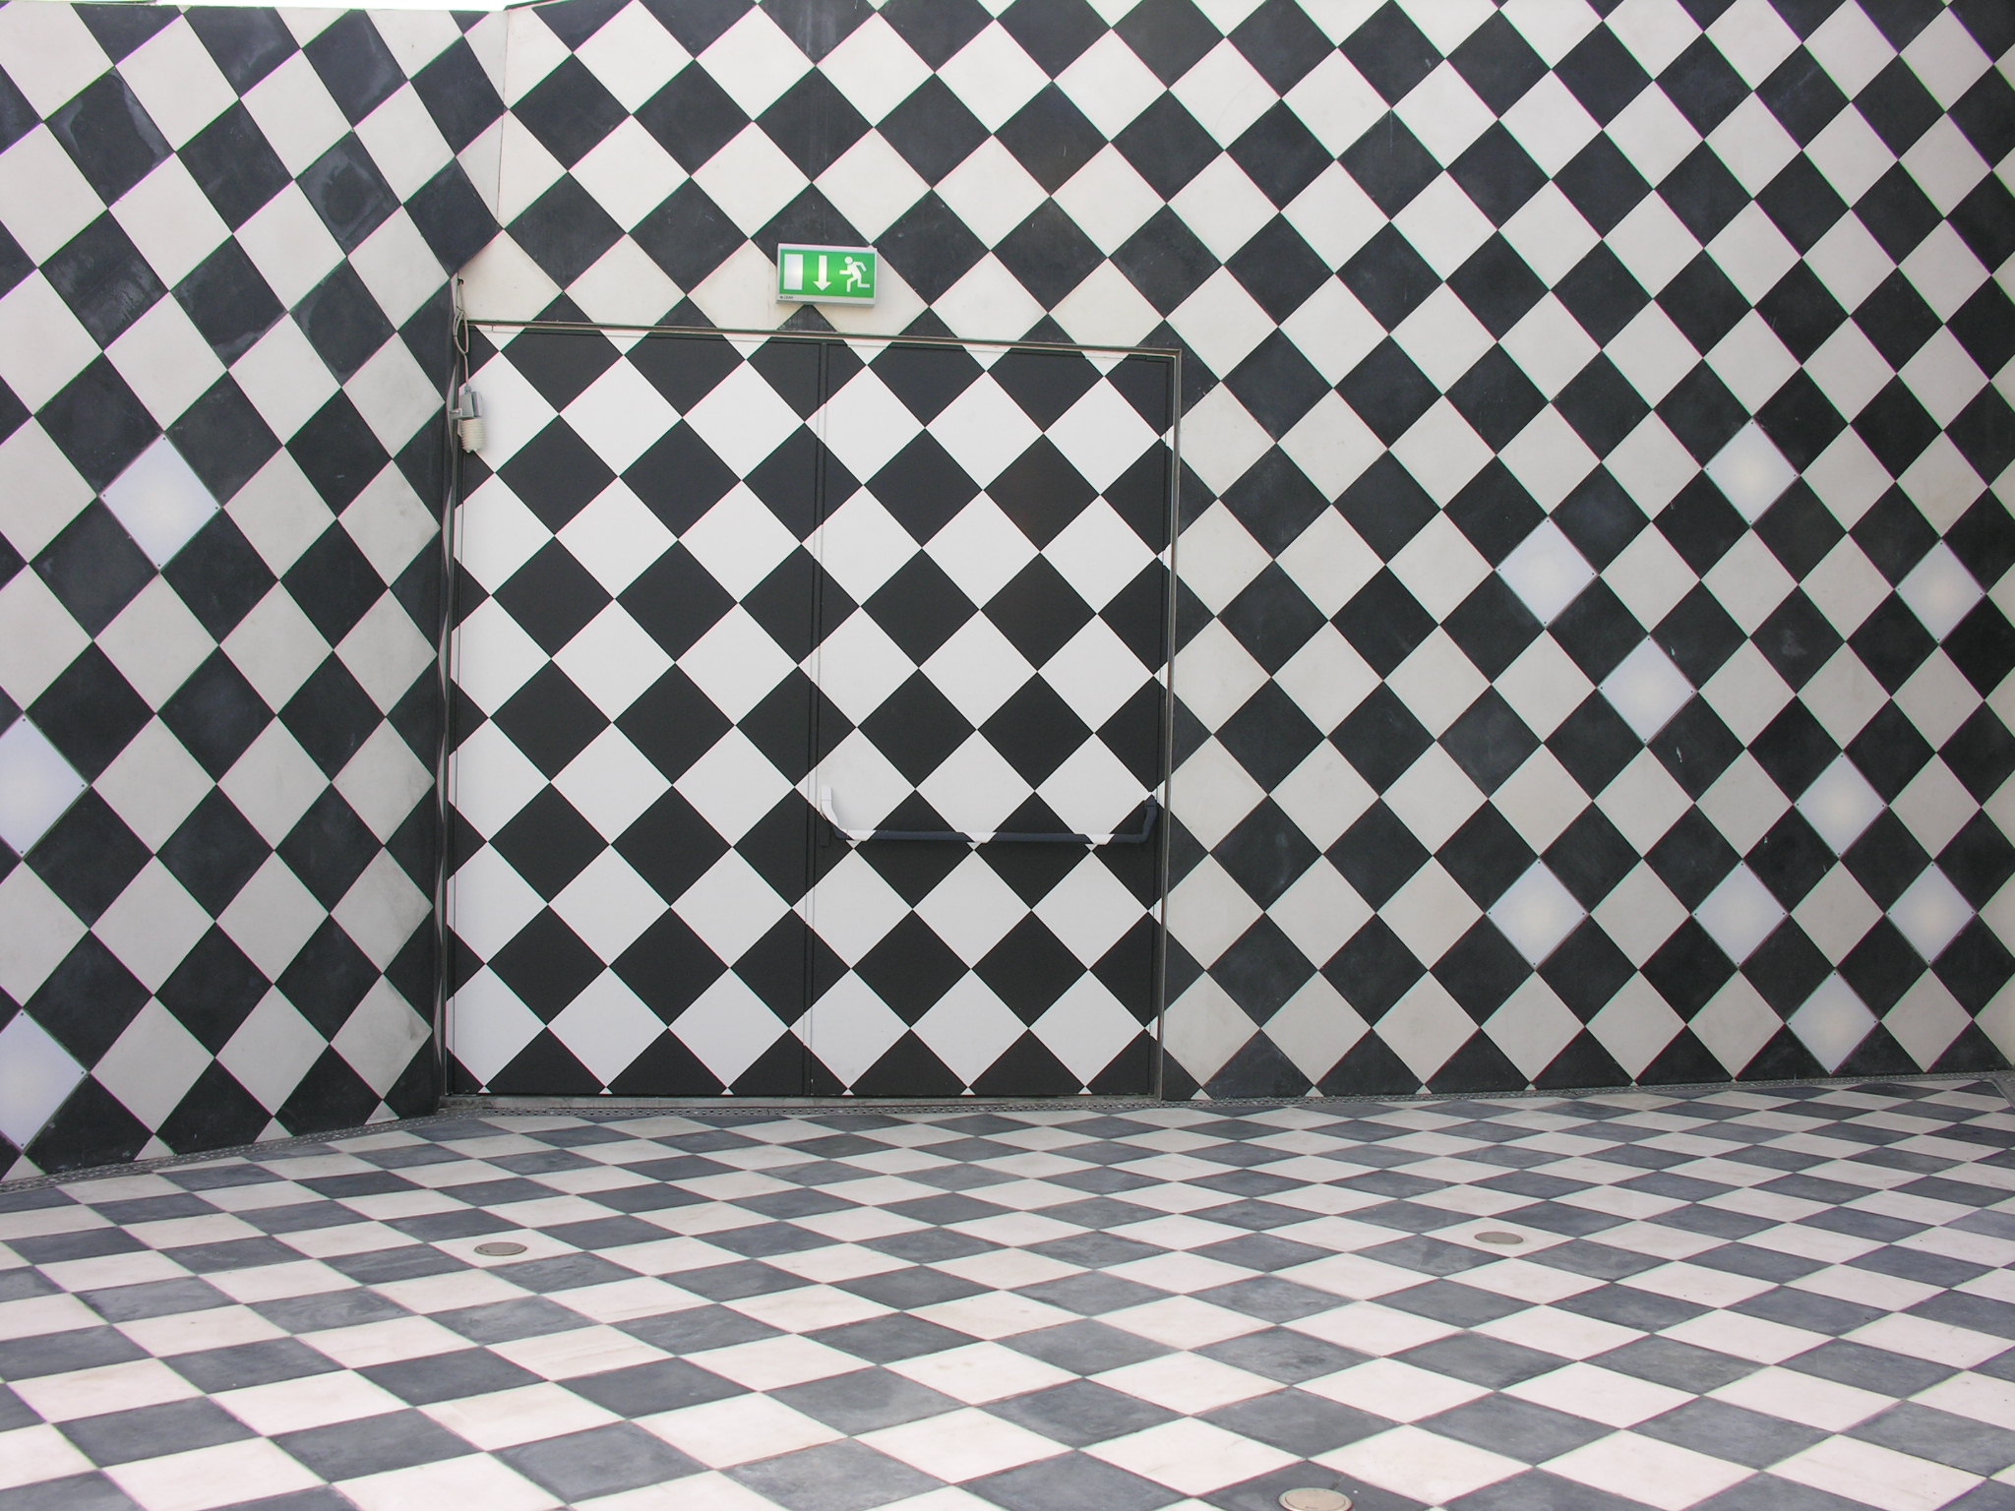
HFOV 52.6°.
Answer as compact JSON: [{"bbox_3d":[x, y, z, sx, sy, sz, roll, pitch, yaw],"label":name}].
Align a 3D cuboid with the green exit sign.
[{"bbox_3d":[-0.619,-1.653,7.009,0.336,0.200,0.060,1,1,-8],"label":"green exit sign"}]

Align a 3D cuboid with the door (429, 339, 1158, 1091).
[{"bbox_3d":[-0.667,-0.131,7.093,2.530,2.680,0.100,1,1,-8],"label":"door"}]

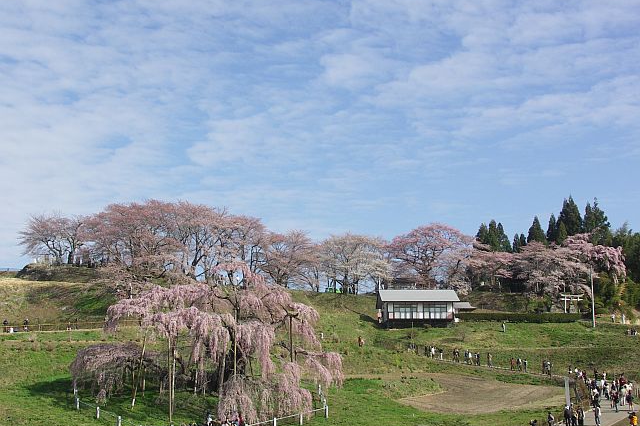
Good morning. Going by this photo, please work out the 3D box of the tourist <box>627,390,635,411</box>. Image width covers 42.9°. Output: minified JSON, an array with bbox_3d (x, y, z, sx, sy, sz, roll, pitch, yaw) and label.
[{"bbox_3d":[25.191,15.212,66.000,0.500,1.630,0.450,0,-5,0],"label":"tourist"}]

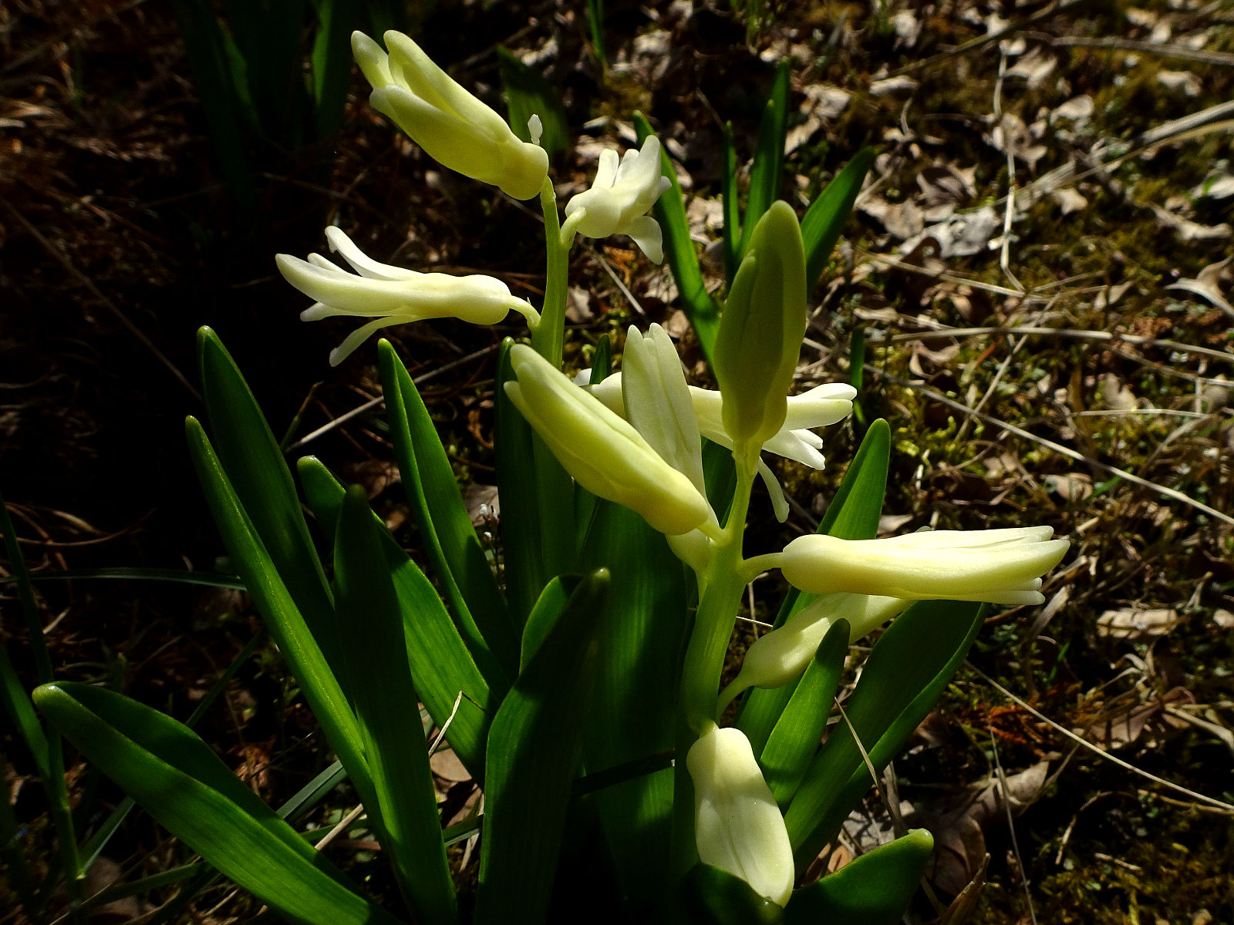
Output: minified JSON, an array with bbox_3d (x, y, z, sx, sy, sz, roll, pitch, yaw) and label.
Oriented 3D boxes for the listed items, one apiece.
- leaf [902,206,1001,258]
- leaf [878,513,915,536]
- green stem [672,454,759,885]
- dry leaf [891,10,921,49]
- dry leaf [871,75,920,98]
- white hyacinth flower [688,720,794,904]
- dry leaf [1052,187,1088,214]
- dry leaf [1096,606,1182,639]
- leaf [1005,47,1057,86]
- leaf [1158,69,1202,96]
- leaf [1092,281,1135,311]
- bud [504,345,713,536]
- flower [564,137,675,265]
[{"bbox_3d":[0.224,-0.155,0.574,0.061,0.011,0.046,18,49,16],"label":"leaf"},{"bbox_3d":[0.129,0.030,0.396,0.015,0.008,0.009,20,49,18],"label":"leaf"},{"bbox_3d":[0.024,0.064,0.217,0.014,0.166,0.014,1,38,-1],"label":"green stem"},{"bbox_3d":[0.271,-0.407,0.803,0.021,0.030,0.025,13,47,12],"label":"dry leaf"},{"bbox_3d":[0.275,-0.375,0.850,0.050,0.013,0.035,0,41,0],"label":"dry leaf"},{"bbox_3d":[0.025,0.073,0.178,0.018,0.018,0.042,-6,27,-7],"label":"white hyacinth flower"},{"bbox_3d":[0.317,-0.183,0.600,0.020,0.012,0.018,23,50,20],"label":"dry leaf"},{"bbox_3d":[0.217,0.066,0.355,0.036,0.007,0.016,0,41,0],"label":"dry leaf"},{"bbox_3d":[0.363,-0.348,0.751,0.036,0.023,0.033,19,49,17],"label":"leaf"},{"bbox_3d":[0.485,-0.327,0.738,0.030,0.013,0.025,25,51,22],"label":"leaf"},{"bbox_3d":[0.303,-0.102,0.523,0.020,0.009,0.017,27,52,23],"label":"leaf"},{"bbox_3d":[-0.001,-0.003,0.112,0.035,0.011,0.011,40,50,-10],"label":"bud"},{"bbox_3d":[0.000,-0.044,0.146,0.019,0.019,0.029,13,26,12],"label":"flower"}]

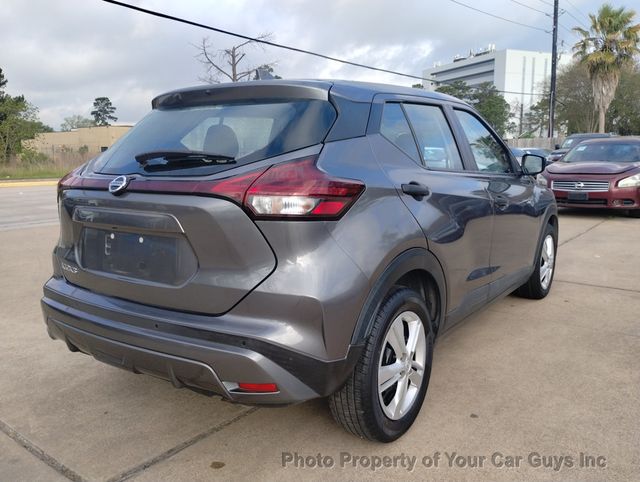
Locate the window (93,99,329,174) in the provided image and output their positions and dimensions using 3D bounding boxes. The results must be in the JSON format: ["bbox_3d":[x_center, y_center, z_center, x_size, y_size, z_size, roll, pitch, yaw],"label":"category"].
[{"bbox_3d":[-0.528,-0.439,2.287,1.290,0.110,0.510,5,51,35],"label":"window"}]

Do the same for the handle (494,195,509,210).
[{"bbox_3d":[1.087,-0.240,3.127,0.055,0.068,0.240,5,11,35],"label":"handle"}]

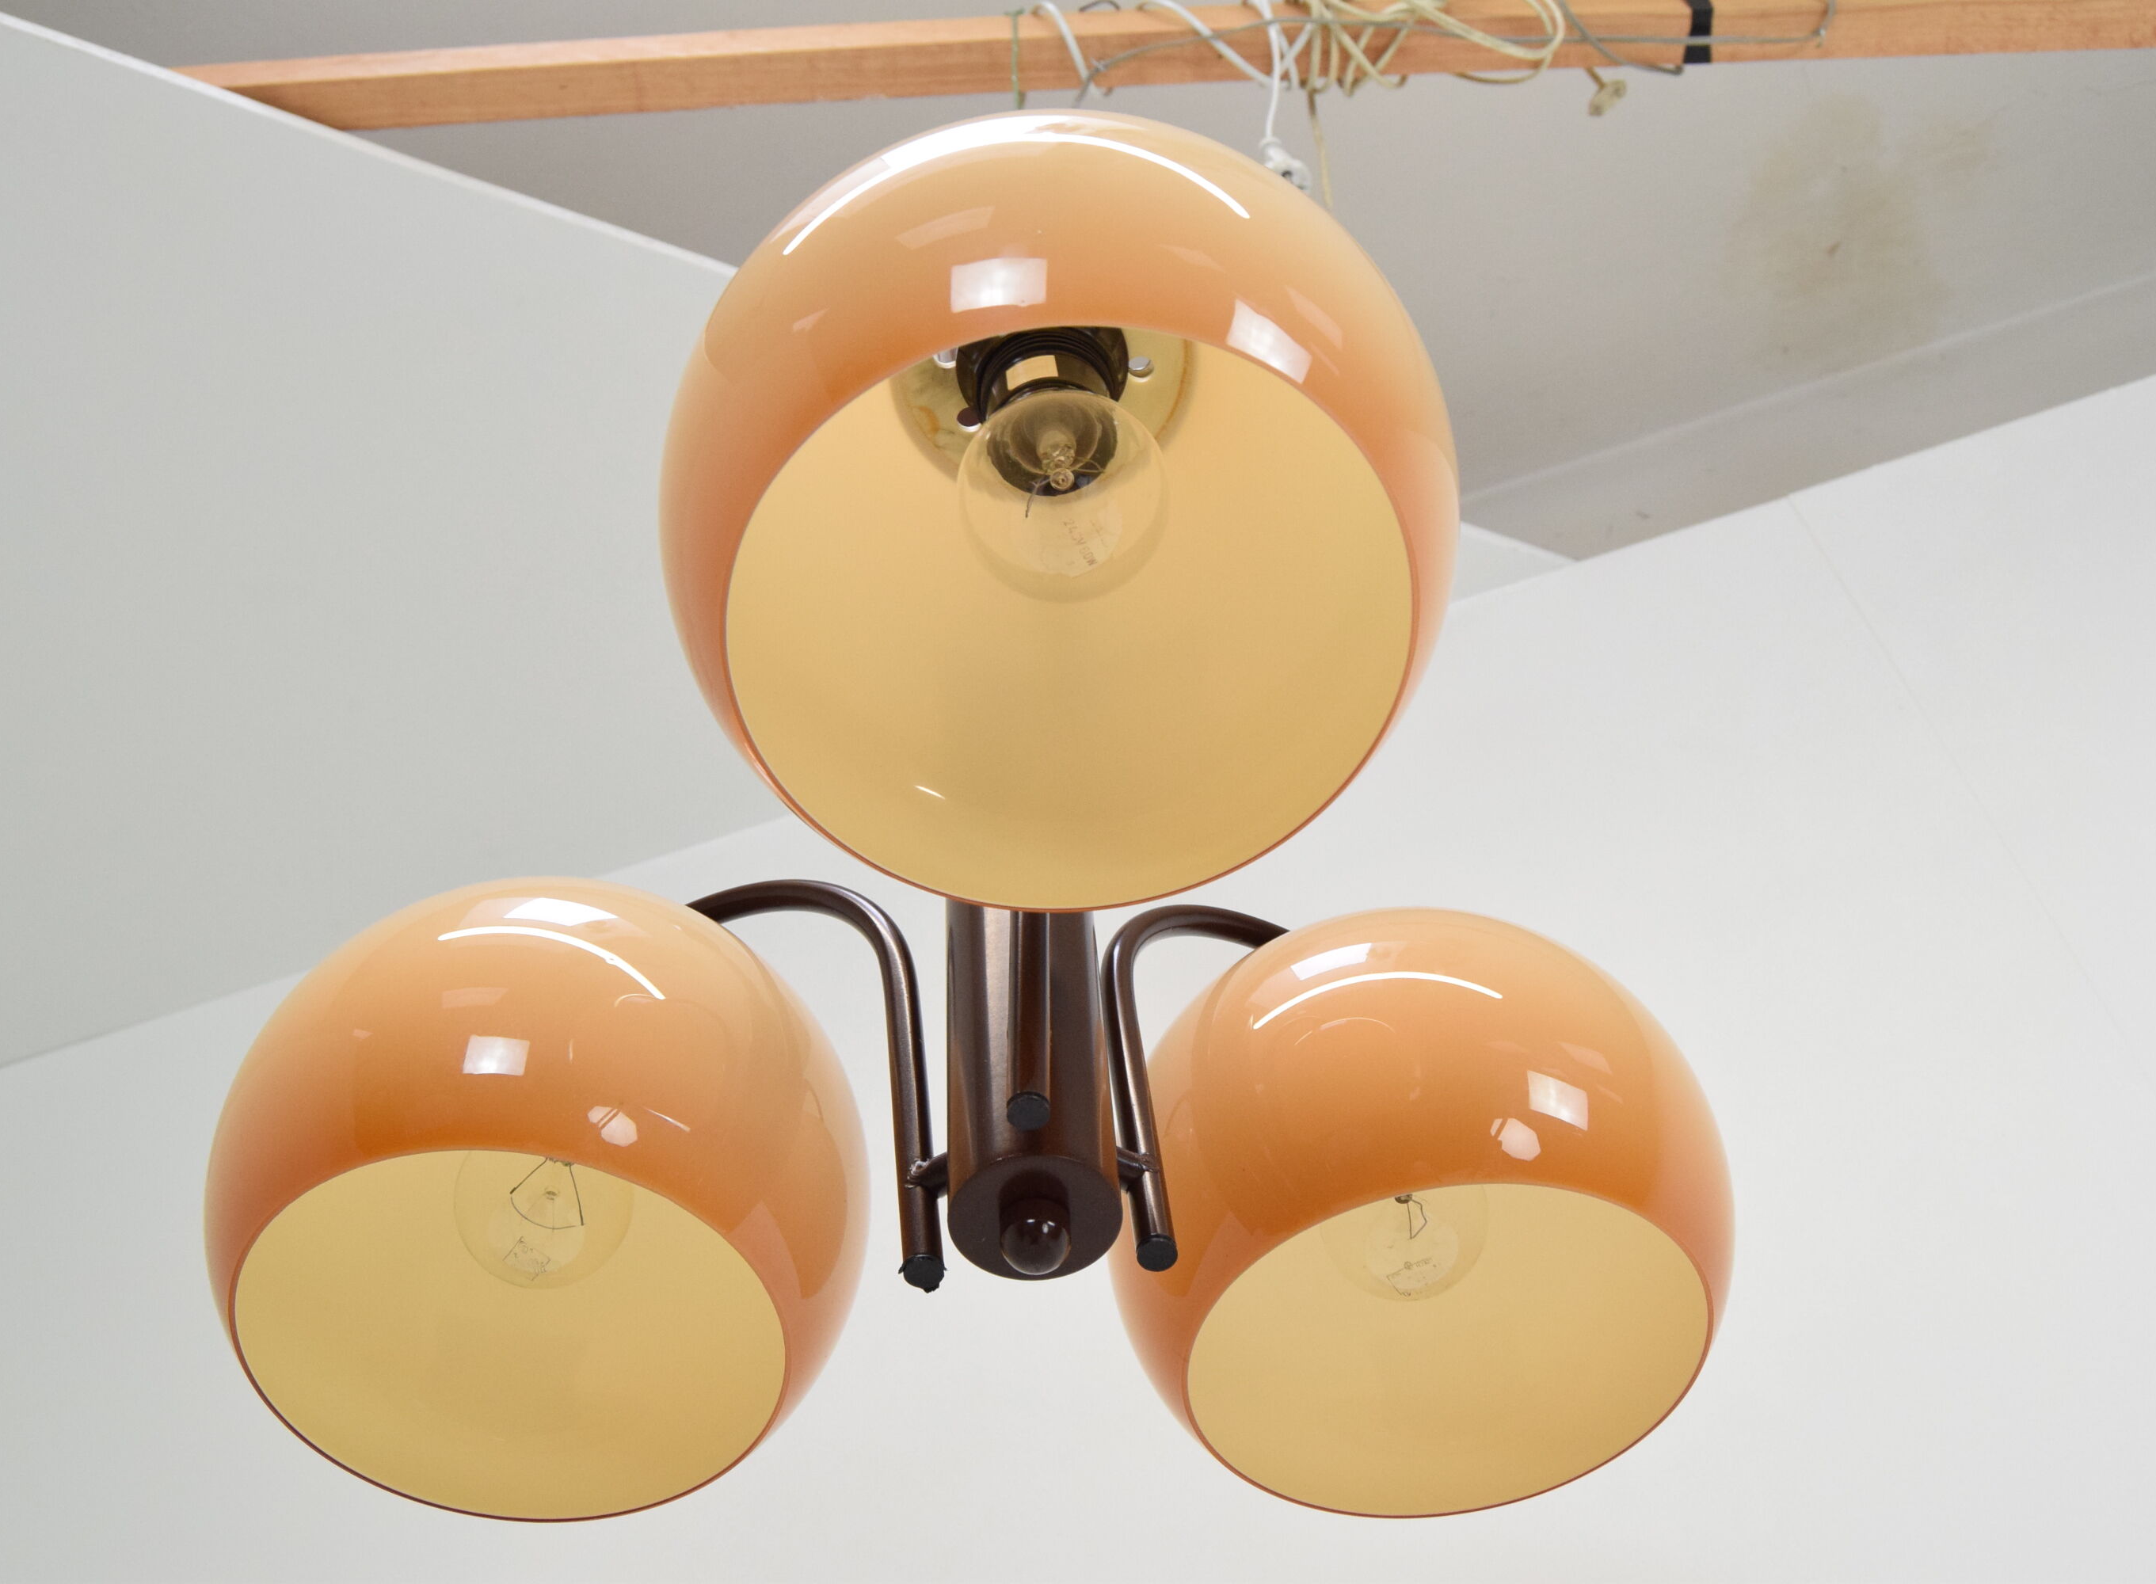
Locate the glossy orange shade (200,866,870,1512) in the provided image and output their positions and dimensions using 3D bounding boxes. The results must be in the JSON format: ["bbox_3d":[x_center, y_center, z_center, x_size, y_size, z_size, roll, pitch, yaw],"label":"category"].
[{"bbox_3d":[-0.180,0.127,0.750,0.216,0.165,0.216,-5,-54,0],"label":"glossy orange shade"}]

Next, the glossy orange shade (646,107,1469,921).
[{"bbox_3d":[-0.006,-0.085,0.613,0.216,0.165,0.216,-5,-54,0],"label":"glossy orange shade"}]

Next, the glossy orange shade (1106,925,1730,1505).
[{"bbox_3d":[0.116,0.138,0.779,0.216,0.165,0.216,-5,-54,0],"label":"glossy orange shade"}]

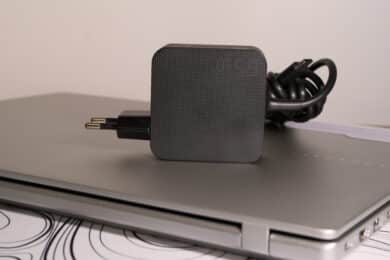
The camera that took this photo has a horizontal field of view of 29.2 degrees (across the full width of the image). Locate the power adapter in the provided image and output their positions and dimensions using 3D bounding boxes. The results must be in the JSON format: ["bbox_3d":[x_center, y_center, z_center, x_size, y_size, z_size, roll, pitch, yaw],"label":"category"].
[{"bbox_3d":[0.015,-0.025,0.528,0.170,0.075,0.092,2,12,3],"label":"power adapter"}]

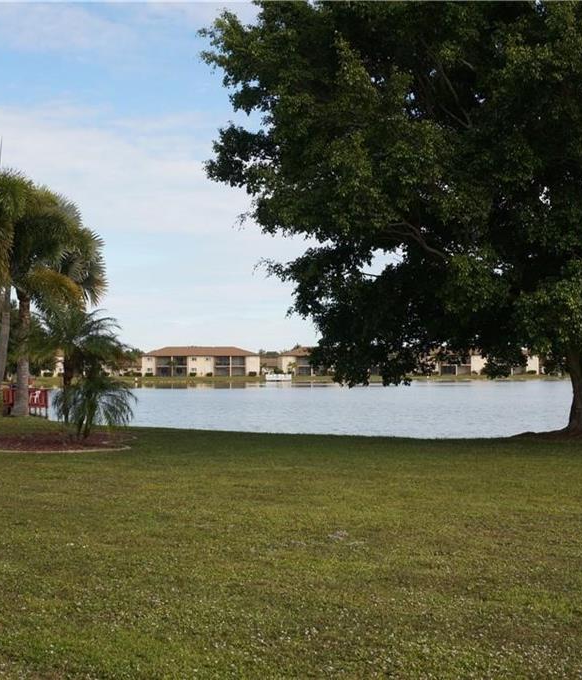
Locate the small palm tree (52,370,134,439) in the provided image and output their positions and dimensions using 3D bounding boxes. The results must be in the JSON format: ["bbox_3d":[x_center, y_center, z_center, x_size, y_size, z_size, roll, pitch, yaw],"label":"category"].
[{"bbox_3d":[-4.688,1.506,26.122,1.950,1.620,1.900,0,-2,0],"label":"small palm tree"}]

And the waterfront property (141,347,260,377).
[{"bbox_3d":[-23.508,5.715,291.107,30.200,7.800,13.000,0,-2,-7],"label":"waterfront property"}]

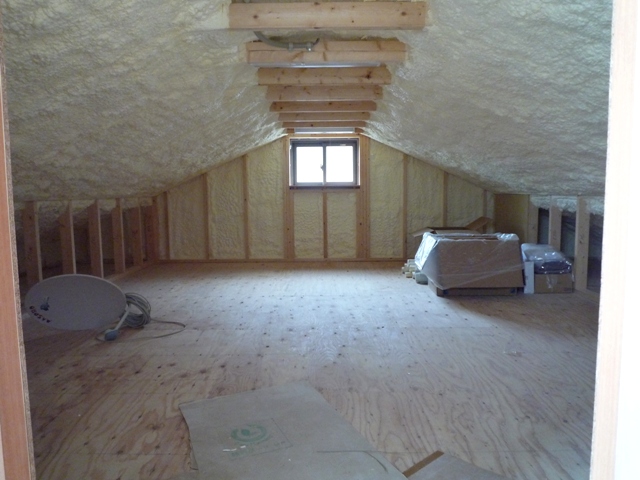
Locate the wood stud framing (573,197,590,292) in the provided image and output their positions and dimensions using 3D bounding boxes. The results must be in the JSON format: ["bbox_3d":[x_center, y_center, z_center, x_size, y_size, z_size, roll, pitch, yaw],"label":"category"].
[{"bbox_3d":[2.119,0.024,3.744,0.097,0.760,0.040,0,5,1],"label":"wood stud framing"}]

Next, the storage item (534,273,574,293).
[{"bbox_3d":[1.862,0.327,3.848,0.310,0.163,0.330,0,6,0],"label":"storage item"}]

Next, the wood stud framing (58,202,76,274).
[{"bbox_3d":[-2.042,0.049,3.735,0.097,0.750,0.040,0,5,1],"label":"wood stud framing"}]

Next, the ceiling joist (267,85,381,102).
[{"bbox_3d":[0.030,-0.986,3.103,0.780,0.100,0.042,0,6,0],"label":"ceiling joist"}]

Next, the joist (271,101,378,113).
[{"bbox_3d":[0.029,-1.032,3.556,0.800,0.098,0.042,0,6,0],"label":"joist"}]

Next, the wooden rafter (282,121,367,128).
[{"bbox_3d":[0.041,-1.128,4.461,0.810,0.090,0.042,0,6,0],"label":"wooden rafter"}]

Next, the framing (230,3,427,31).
[{"bbox_3d":[0.032,-0.963,1.989,0.850,0.107,0.038,0,5,1],"label":"framing"}]

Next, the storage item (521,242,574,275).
[{"bbox_3d":[1.817,0.137,3.823,0.370,0.210,0.460,0,5,1],"label":"storage item"}]

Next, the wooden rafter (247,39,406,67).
[{"bbox_3d":[0.031,-0.889,2.200,0.765,0.104,0.044,0,6,0],"label":"wooden rafter"}]

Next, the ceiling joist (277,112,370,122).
[{"bbox_3d":[0.038,-1.080,4.009,0.800,0.095,0.042,0,6,0],"label":"ceiling joist"}]

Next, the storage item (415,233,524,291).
[{"bbox_3d":[1.187,0.155,3.782,0.730,0.400,0.570,0,5,1],"label":"storage item"}]

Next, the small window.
[{"bbox_3d":[0.057,-0.875,5.267,0.780,0.565,0.090,0,6,0],"label":"small window"}]

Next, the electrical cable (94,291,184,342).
[{"bbox_3d":[-0.993,0.428,2.660,0.400,0.170,0.460,0,5,1],"label":"electrical cable"}]

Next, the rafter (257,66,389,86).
[{"bbox_3d":[0.033,-1.031,2.907,0.840,0.106,0.037,0,5,1],"label":"rafter"}]

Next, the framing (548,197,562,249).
[{"bbox_3d":[2.147,-0.024,4.216,0.097,0.760,0.040,0,5,1],"label":"framing"}]

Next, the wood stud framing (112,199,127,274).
[{"bbox_3d":[-1.984,-0.042,4.582,0.090,0.745,0.042,0,6,0],"label":"wood stud framing"}]

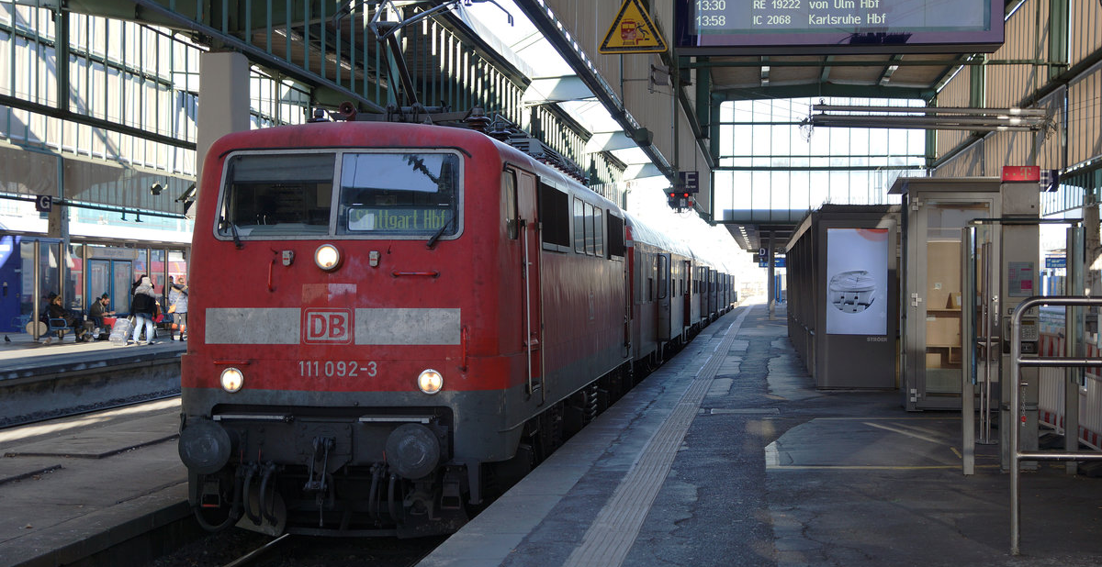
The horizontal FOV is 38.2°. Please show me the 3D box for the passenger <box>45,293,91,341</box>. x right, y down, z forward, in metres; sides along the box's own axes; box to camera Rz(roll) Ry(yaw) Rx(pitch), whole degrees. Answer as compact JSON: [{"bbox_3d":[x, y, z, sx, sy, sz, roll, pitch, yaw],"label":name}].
[{"bbox_3d":[-13.379,0.947,44.000,0.950,1.300,0.600,0,0,7],"label":"passenger"}]

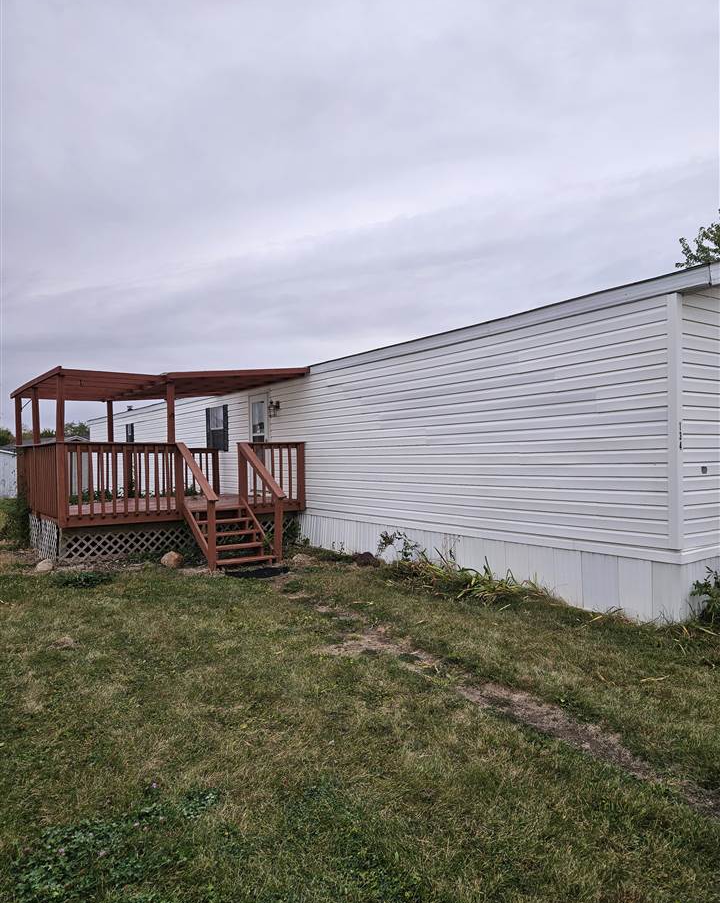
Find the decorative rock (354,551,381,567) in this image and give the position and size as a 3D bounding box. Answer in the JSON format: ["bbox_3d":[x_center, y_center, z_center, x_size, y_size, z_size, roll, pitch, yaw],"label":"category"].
[{"bbox_3d":[0.096,1.491,8.829,0.290,0.193,0.387,-1,-1,-34],"label":"decorative rock"}]

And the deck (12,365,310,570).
[{"bbox_3d":[-3.432,0.135,11.074,4.012,3.063,5.564,-1,-1,-34],"label":"deck"}]

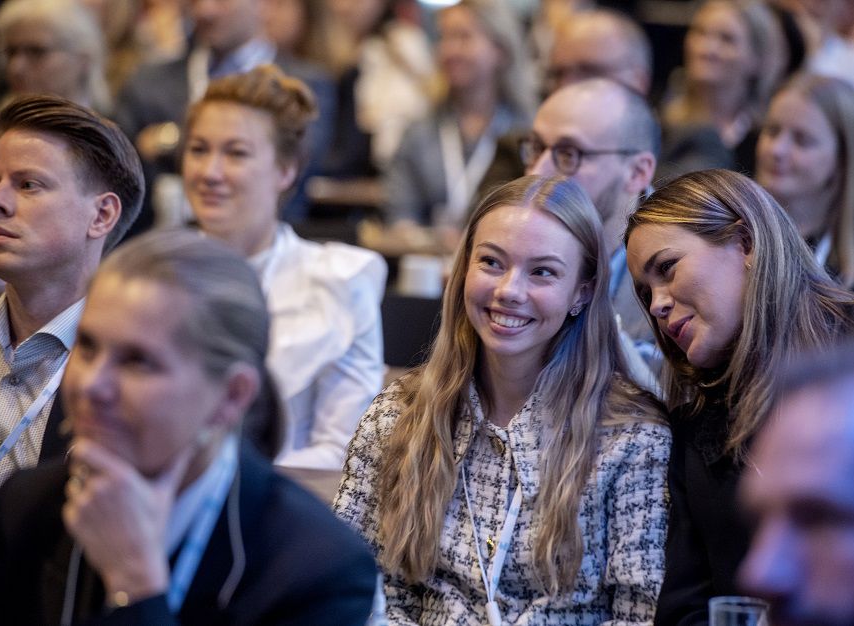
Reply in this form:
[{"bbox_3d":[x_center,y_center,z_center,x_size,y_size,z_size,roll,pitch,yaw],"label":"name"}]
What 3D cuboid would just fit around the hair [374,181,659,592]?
[{"bbox_3d":[0.113,0.085,6.300,0.330,0.500,0.280,1,6,14],"label":"hair"}]

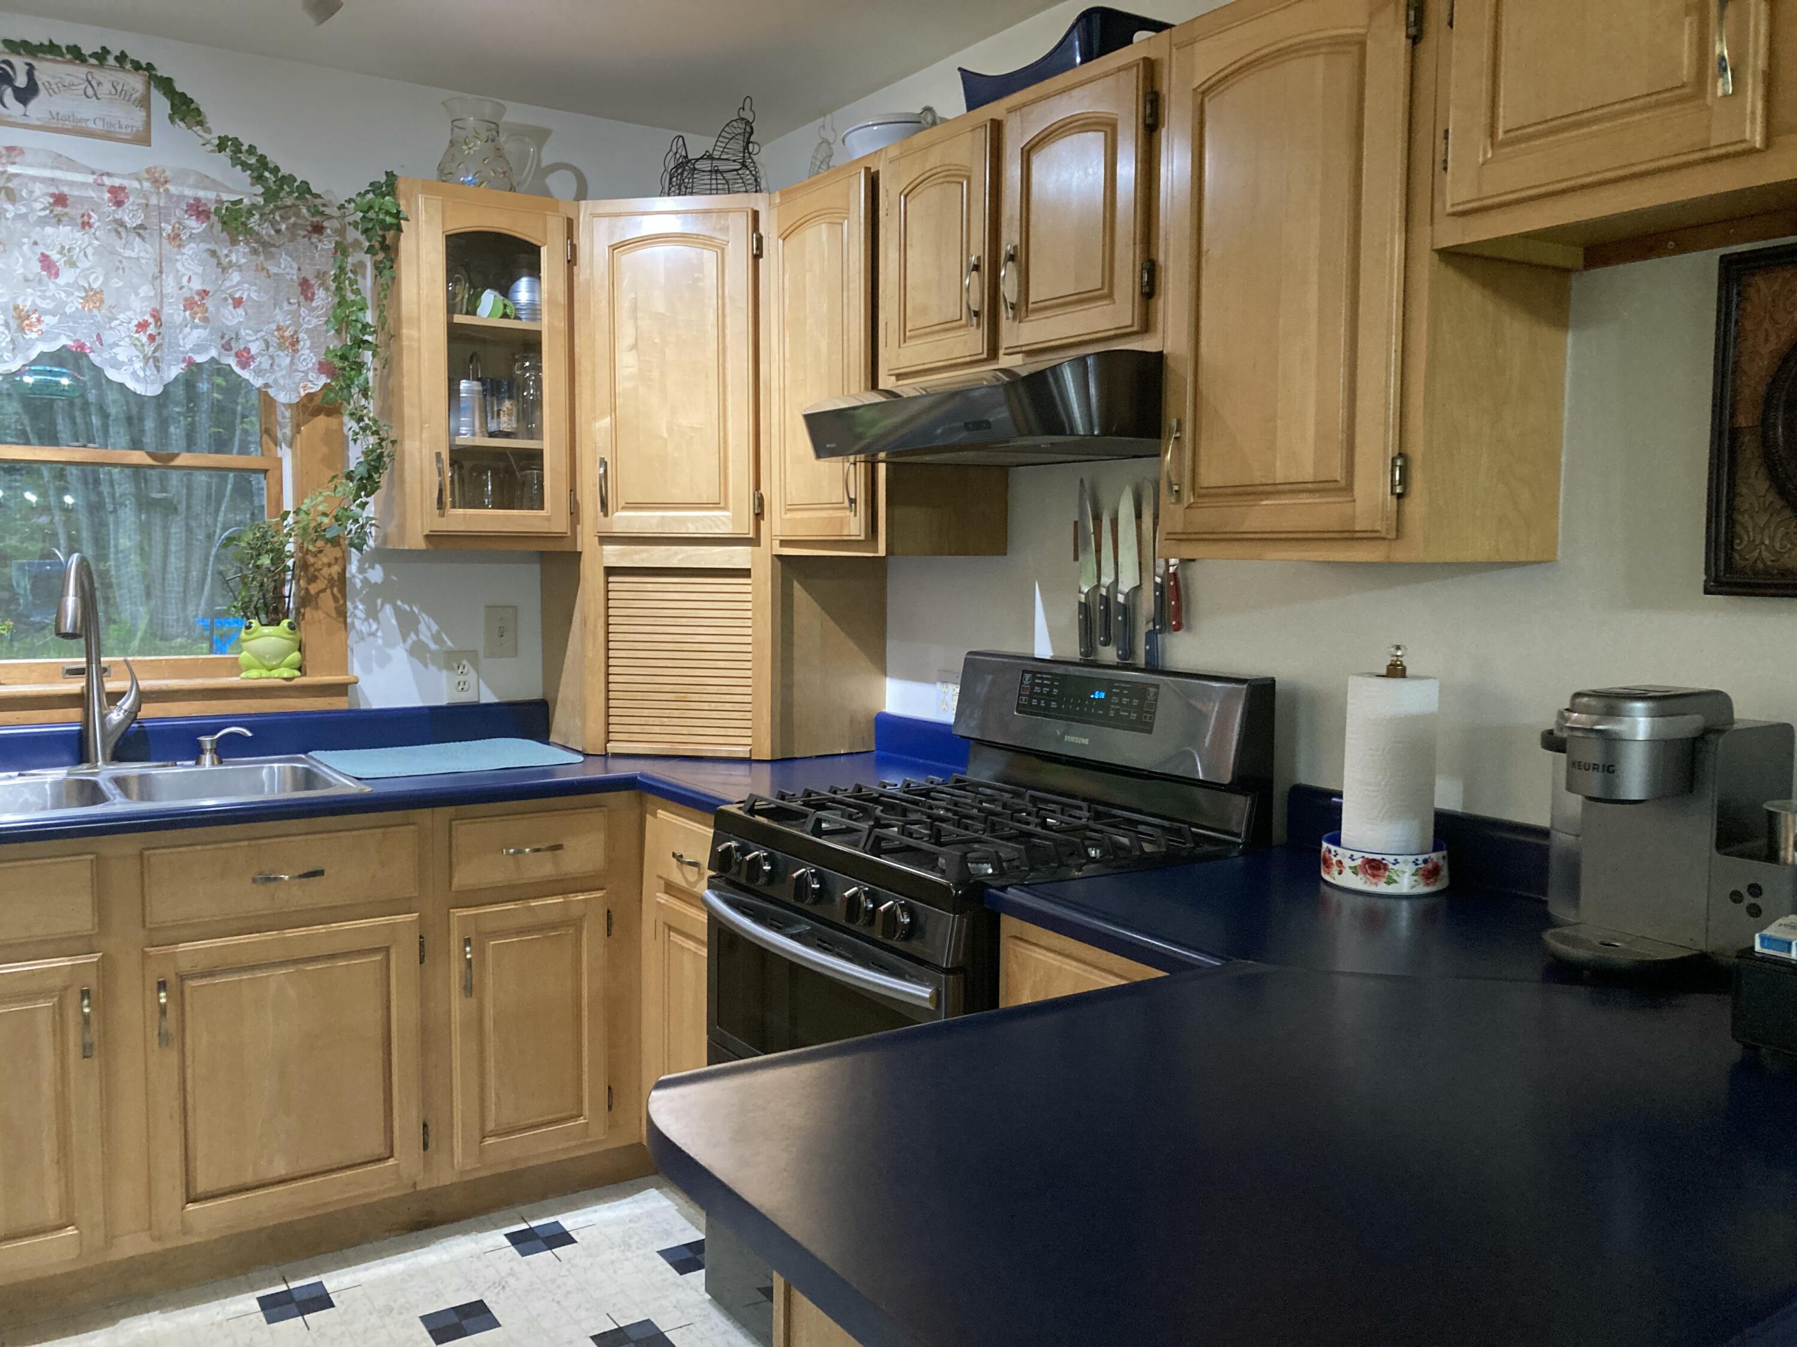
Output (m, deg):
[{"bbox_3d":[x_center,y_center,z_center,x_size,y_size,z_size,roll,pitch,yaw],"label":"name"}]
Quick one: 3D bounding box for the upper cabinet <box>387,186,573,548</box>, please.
[{"bbox_3d":[-0.944,-0.656,3.239,0.378,0.761,0.325,-3,6,-33],"label":"upper cabinet"}]

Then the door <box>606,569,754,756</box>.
[{"bbox_3d":[-0.498,-0.025,3.286,0.342,0.423,0.022,1,5,12],"label":"door"}]

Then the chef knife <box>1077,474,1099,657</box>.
[{"bbox_3d":[0.359,-0.198,2.729,0.023,0.336,0.050,-3,6,-33],"label":"chef knife"}]

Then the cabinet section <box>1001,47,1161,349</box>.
[{"bbox_3d":[0.402,-0.734,2.391,0.314,0.396,0.334,-3,6,-33],"label":"cabinet section"}]

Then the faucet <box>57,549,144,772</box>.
[{"bbox_3d":[-1.570,-0.014,2.859,0.117,0.431,0.248,-1,5,-19],"label":"faucet"}]

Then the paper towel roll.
[{"bbox_3d":[0.702,0.145,2.082,0.123,0.281,0.123,0,5,0],"label":"paper towel roll"}]

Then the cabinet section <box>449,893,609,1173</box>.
[{"bbox_3d":[-0.751,0.724,2.975,0.320,0.527,0.024,-3,6,-33],"label":"cabinet section"}]

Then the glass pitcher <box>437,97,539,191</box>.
[{"bbox_3d":[-0.908,-1.145,3.210,0.222,0.212,0.170,-3,6,-33],"label":"glass pitcher"}]

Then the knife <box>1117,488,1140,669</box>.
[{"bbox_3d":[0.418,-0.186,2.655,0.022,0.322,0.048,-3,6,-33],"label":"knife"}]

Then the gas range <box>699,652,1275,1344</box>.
[{"bbox_3d":[0.108,0.586,2.485,0.695,1.185,0.757,-3,6,-33],"label":"gas range"}]

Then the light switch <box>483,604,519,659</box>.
[{"bbox_3d":[-0.957,-0.100,3.504,0.075,0.121,0.014,-3,6,-33],"label":"light switch"}]

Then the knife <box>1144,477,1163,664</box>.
[{"bbox_3d":[0.451,-0.157,2.594,0.023,0.381,0.043,-3,6,-33],"label":"knife"}]

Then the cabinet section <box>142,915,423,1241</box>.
[{"bbox_3d":[-1.282,0.721,2.936,0.473,0.534,0.560,-3,6,-33],"label":"cabinet section"}]

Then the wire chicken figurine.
[{"bbox_3d":[-0.428,-1.179,3.321,0.207,0.245,0.143,2,5,18],"label":"wire chicken figurine"}]

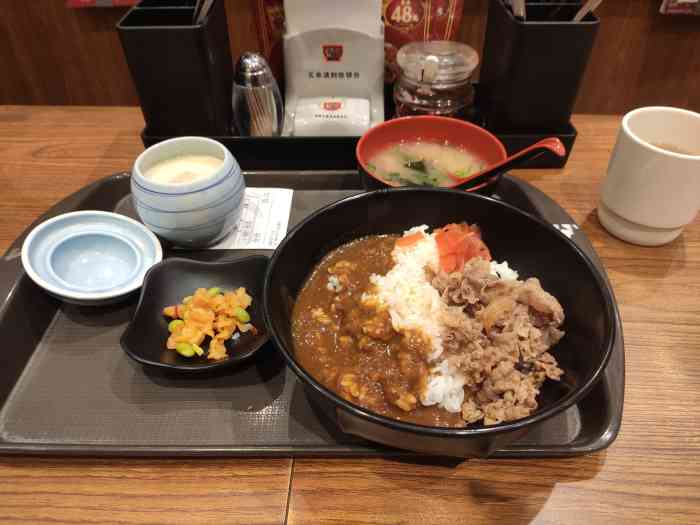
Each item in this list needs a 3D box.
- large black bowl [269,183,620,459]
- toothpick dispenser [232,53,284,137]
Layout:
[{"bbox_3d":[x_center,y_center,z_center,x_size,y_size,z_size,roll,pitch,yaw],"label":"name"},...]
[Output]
[{"bbox_3d":[0.047,0.039,0.306,0.185,0.081,0.185,0,43,0],"label":"large black bowl"},{"bbox_3d":[-0.092,-0.158,0.502,0.049,0.093,0.049,-1,43,0],"label":"toothpick dispenser"}]

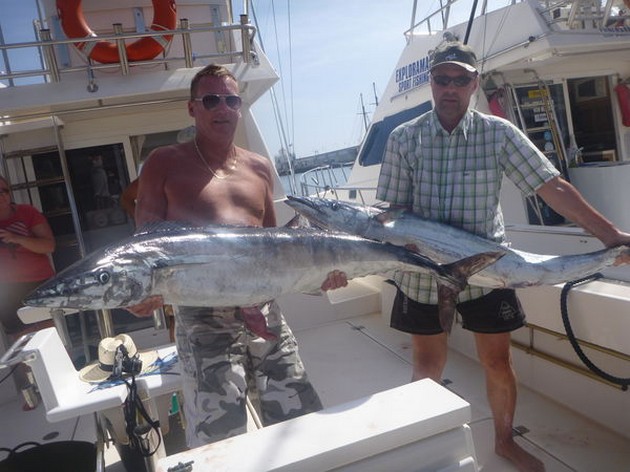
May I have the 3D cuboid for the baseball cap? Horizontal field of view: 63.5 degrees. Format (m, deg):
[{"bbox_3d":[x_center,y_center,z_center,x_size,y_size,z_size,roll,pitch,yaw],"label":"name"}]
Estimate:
[{"bbox_3d":[0.512,-0.652,1.870,0.176,0.125,0.260,0,8,21],"label":"baseball cap"}]

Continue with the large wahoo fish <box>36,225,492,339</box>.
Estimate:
[{"bbox_3d":[-0.080,0.108,1.560,1.480,0.360,0.180,-4,7,-15],"label":"large wahoo fish"}]

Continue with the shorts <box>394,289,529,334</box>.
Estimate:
[{"bbox_3d":[0.570,0.210,2.050,0.530,0.380,0.300,-5,8,13],"label":"shorts"}]

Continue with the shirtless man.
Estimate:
[{"bbox_3d":[-0.235,0.290,1.740,0.640,1.760,0.440,-9,8,-17],"label":"shirtless man"}]

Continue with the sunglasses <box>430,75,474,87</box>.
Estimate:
[{"bbox_3d":[0.503,-0.568,1.850,0.148,0.046,0.145,0,8,21],"label":"sunglasses"}]

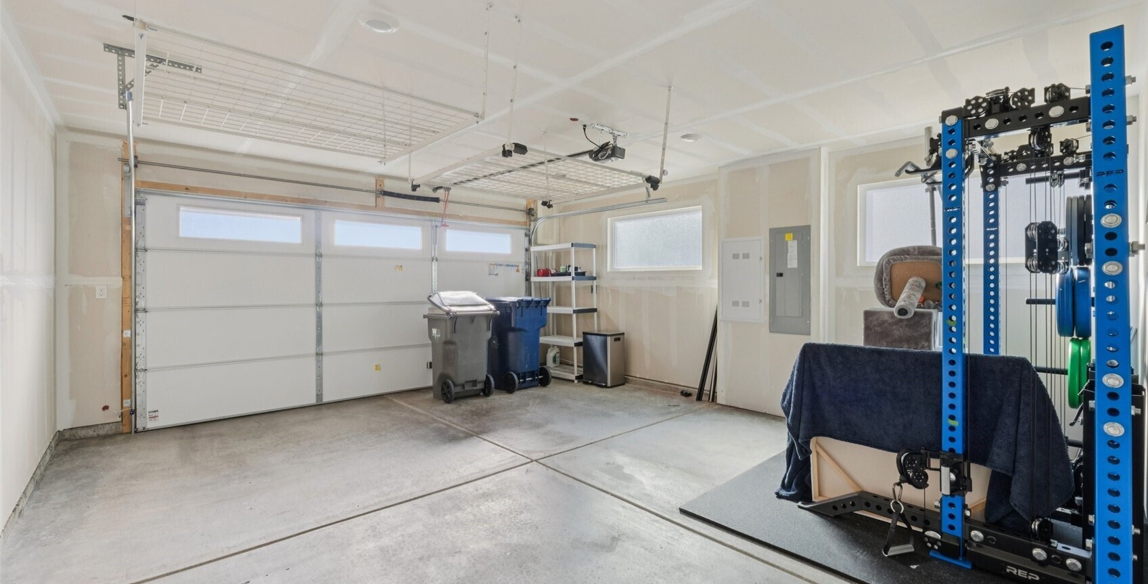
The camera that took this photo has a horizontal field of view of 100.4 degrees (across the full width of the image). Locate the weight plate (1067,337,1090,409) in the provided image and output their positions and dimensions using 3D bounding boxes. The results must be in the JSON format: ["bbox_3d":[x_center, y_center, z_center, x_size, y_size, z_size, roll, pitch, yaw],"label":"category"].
[{"bbox_3d":[3.227,0.518,3.050,0.450,0.450,0.070,-1,0,-41],"label":"weight plate"}]

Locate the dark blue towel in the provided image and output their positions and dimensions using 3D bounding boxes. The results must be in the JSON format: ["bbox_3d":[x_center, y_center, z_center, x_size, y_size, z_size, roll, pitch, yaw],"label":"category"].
[{"bbox_3d":[1.736,0.743,2.501,0.400,0.870,1.190,-1,0,-41],"label":"dark blue towel"}]

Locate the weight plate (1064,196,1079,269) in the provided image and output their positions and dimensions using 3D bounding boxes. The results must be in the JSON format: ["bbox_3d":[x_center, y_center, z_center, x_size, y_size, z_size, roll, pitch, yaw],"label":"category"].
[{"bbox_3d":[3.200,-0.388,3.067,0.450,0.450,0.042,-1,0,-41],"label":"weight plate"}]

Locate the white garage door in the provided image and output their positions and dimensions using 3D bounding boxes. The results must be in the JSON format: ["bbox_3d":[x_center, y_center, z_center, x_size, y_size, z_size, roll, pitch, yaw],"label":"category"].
[{"bbox_3d":[-2.357,0.158,5.703,4.250,2.160,0.080,-1,0,-41],"label":"white garage door"}]

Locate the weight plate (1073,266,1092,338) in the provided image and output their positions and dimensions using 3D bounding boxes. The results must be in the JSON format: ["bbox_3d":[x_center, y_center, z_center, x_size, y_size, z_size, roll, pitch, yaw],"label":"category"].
[{"bbox_3d":[3.232,0.067,3.037,0.450,0.450,0.058,-1,0,-41],"label":"weight plate"}]

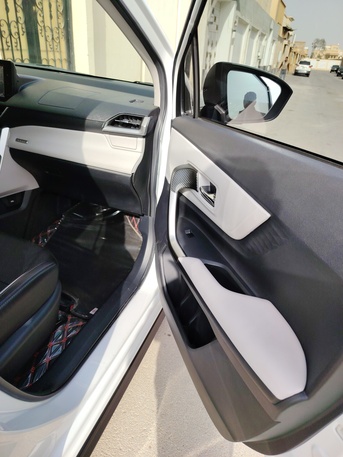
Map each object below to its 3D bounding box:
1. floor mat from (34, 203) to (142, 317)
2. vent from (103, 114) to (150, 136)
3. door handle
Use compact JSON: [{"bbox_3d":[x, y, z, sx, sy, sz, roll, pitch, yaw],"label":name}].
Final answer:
[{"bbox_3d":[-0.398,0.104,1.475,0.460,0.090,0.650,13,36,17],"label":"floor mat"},{"bbox_3d":[-0.168,-0.399,1.218,0.185,0.077,0.055,13,29,17],"label":"vent"},{"bbox_3d":[0.114,-0.103,0.985,0.032,0.037,0.085,-10,31,-24],"label":"door handle"}]

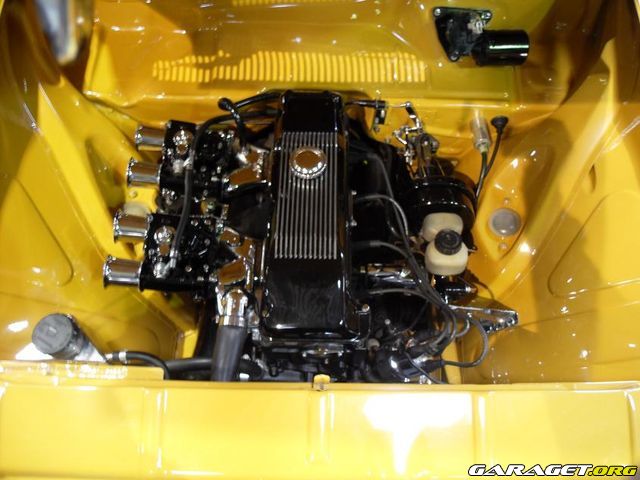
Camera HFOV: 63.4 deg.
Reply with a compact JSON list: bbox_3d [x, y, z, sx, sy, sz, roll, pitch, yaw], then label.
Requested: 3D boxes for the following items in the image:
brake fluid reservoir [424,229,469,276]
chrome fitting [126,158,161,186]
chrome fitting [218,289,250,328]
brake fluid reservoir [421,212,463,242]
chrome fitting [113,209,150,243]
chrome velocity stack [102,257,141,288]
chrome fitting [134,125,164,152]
[{"bbox_3d":[0.230,0.023,0.940,0.074,0.080,0.058,0,60,0],"label":"brake fluid reservoir"},{"bbox_3d":[-0.336,-0.124,0.993,0.056,0.058,0.058,5,59,-10],"label":"chrome fitting"},{"bbox_3d":[-0.139,0.109,0.835,0.050,0.045,0.053,0,71,0],"label":"chrome fitting"},{"bbox_3d":[0.232,-0.024,0.980,0.075,0.050,0.055,0,60,0],"label":"brake fluid reservoir"},{"bbox_3d":[-0.335,-0.020,0.930,0.056,0.058,0.058,5,59,-10],"label":"chrome fitting"},{"bbox_3d":[-0.344,0.058,0.905,0.056,0.056,0.056,4,63,-8],"label":"chrome velocity stack"},{"bbox_3d":[-0.337,-0.202,1.039,0.056,0.058,0.058,5,59,-10],"label":"chrome fitting"}]

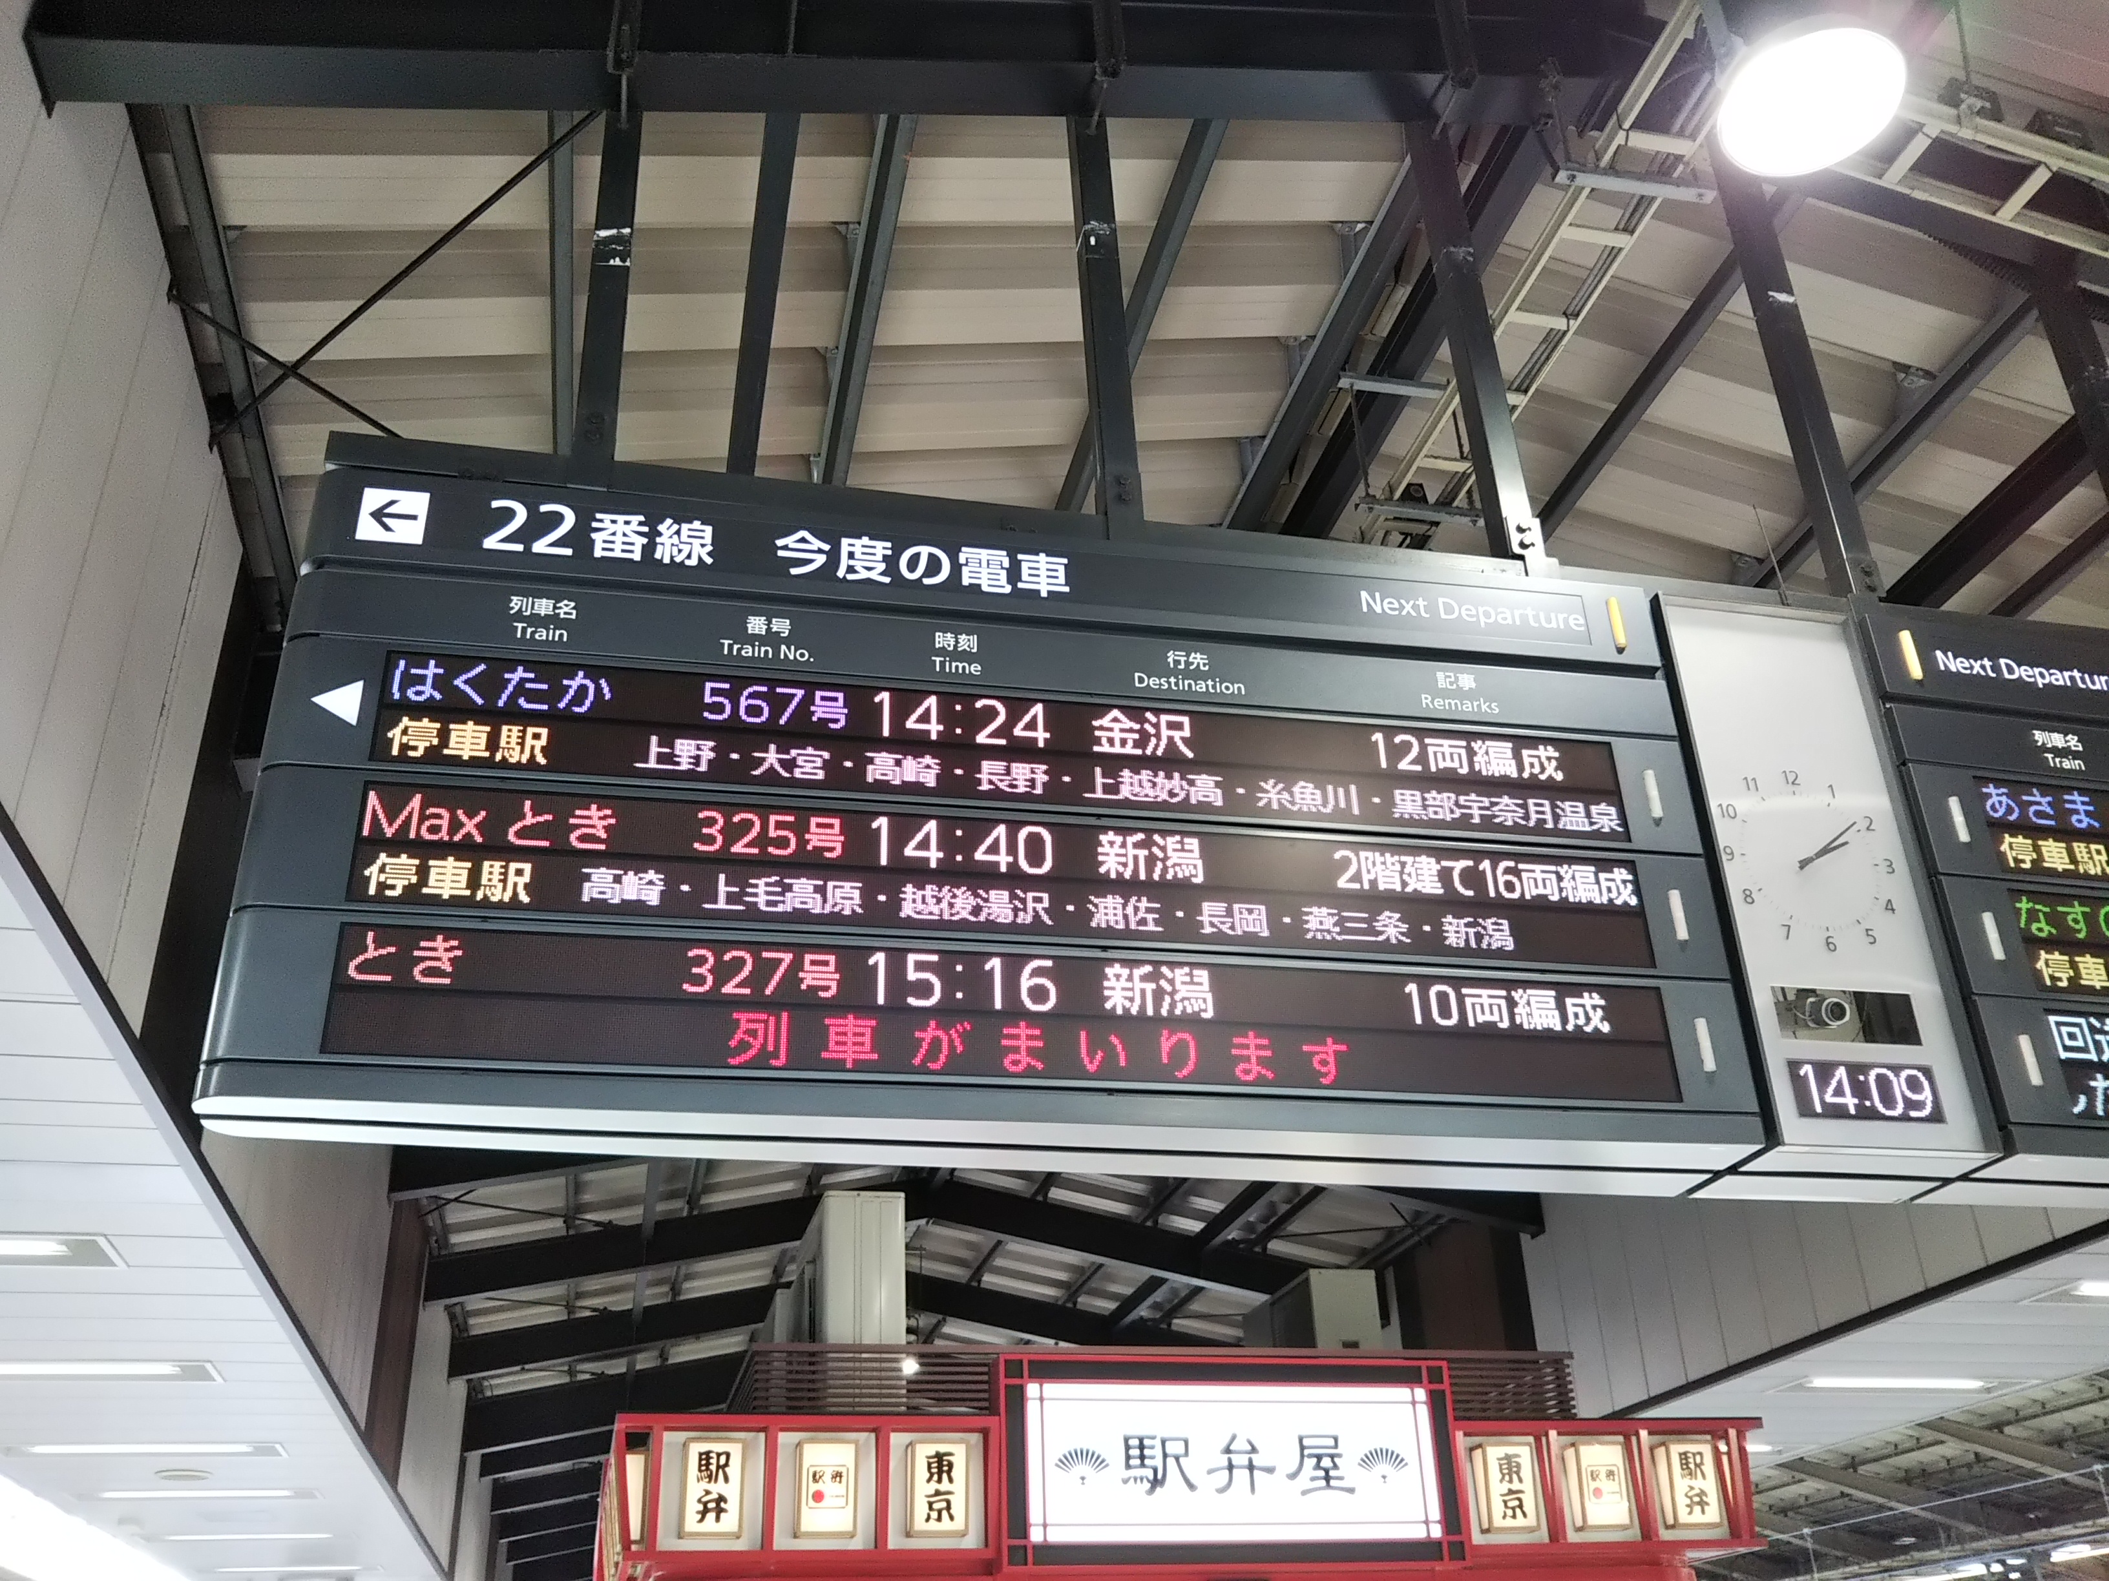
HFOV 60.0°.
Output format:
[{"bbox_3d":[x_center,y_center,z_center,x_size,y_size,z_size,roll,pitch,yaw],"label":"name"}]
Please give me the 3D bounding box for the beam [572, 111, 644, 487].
[{"bbox_3d":[-0.922,-1.030,3.793,0.075,0.999,0.080,4,-29,-13],"label":"beam"}]

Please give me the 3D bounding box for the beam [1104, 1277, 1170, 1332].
[{"bbox_3d":[0.857,4.232,15.508,0.110,0.160,2.600,4,-29,-13],"label":"beam"}]

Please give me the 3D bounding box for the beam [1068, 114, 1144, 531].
[{"bbox_3d":[0.107,-1.049,4.072,0.075,1.199,0.080,4,-29,-13],"label":"beam"}]

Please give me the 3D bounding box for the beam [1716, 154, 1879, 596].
[{"bbox_3d":[1.789,-1.030,4.500,0.075,1.372,0.080,4,-29,-13],"label":"beam"}]

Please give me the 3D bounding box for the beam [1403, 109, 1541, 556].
[{"bbox_3d":[0.974,-1.063,4.306,0.075,1.351,0.080,4,-29,-13],"label":"beam"}]

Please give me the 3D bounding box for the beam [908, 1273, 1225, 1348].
[{"bbox_3d":[0.165,4.839,16.531,3.505,0.333,0.180,14,-31,-7],"label":"beam"}]

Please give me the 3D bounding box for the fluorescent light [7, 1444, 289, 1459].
[{"bbox_3d":[-4.997,3.604,10.040,1.360,0.080,0.250,4,-29,-13],"label":"fluorescent light"}]

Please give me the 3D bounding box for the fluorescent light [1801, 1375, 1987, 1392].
[{"bbox_3d":[4.904,3.446,10.668,1.220,0.080,0.160,4,-29,-13],"label":"fluorescent light"}]

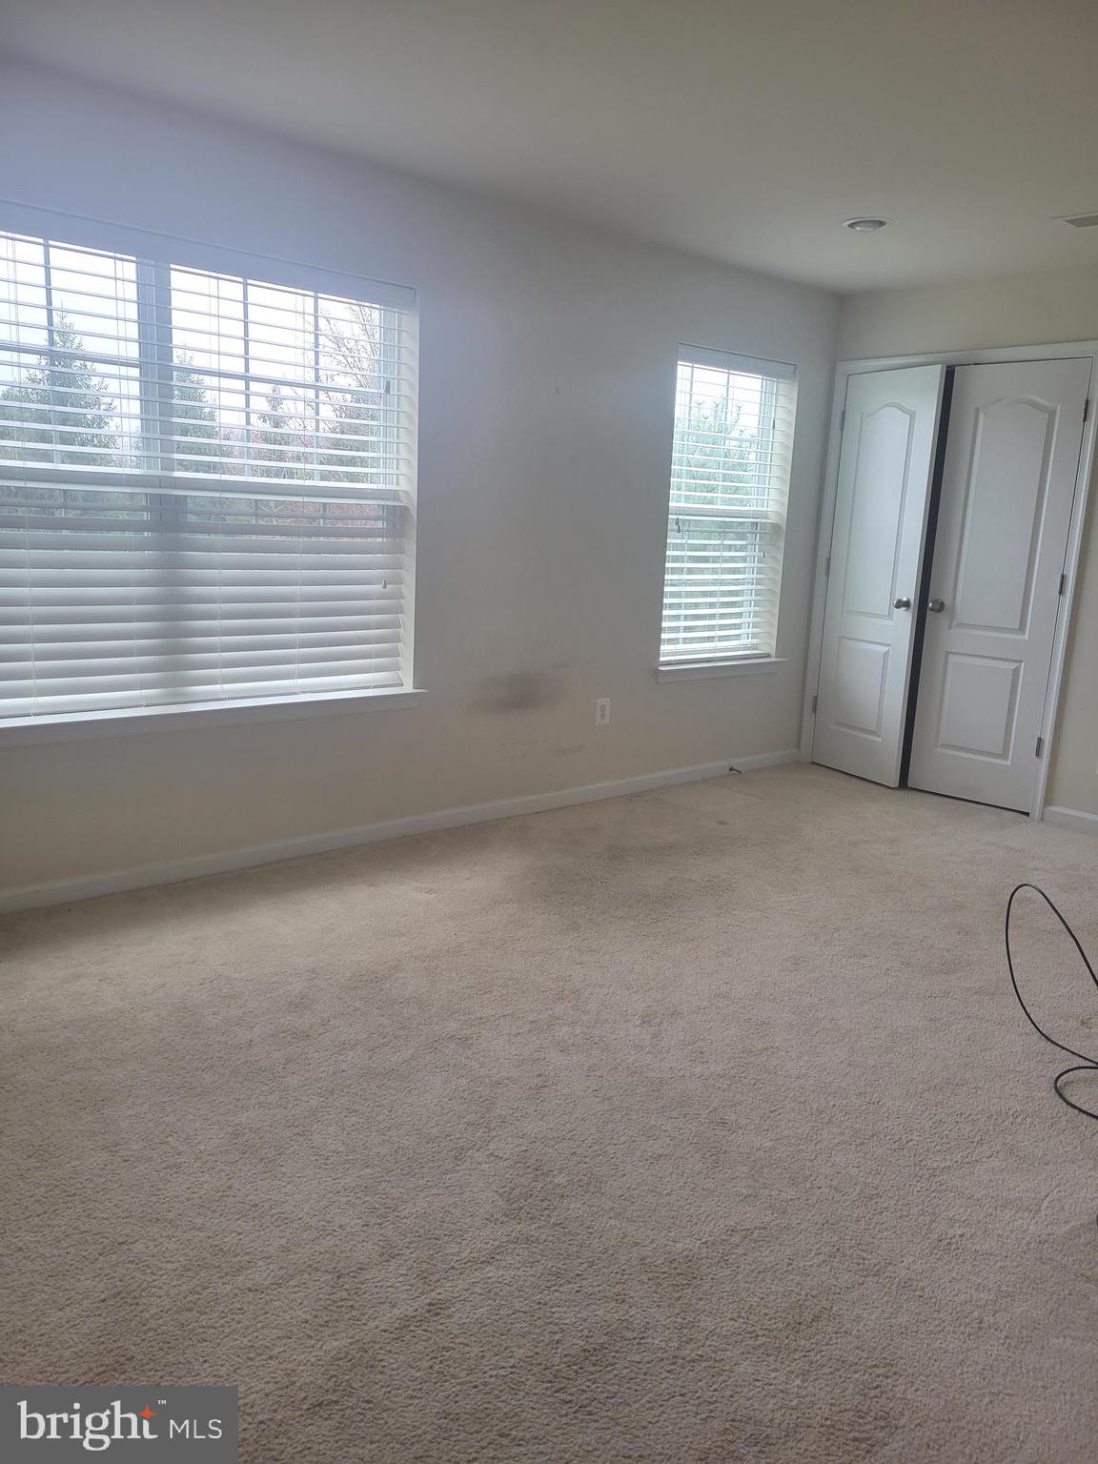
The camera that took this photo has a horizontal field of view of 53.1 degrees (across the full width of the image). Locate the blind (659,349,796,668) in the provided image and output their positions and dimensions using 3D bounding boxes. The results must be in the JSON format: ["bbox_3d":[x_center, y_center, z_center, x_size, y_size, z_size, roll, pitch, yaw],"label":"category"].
[{"bbox_3d":[0.850,-1.060,5.337,0.865,1.464,0.120,-7,15,-40],"label":"blind"}]

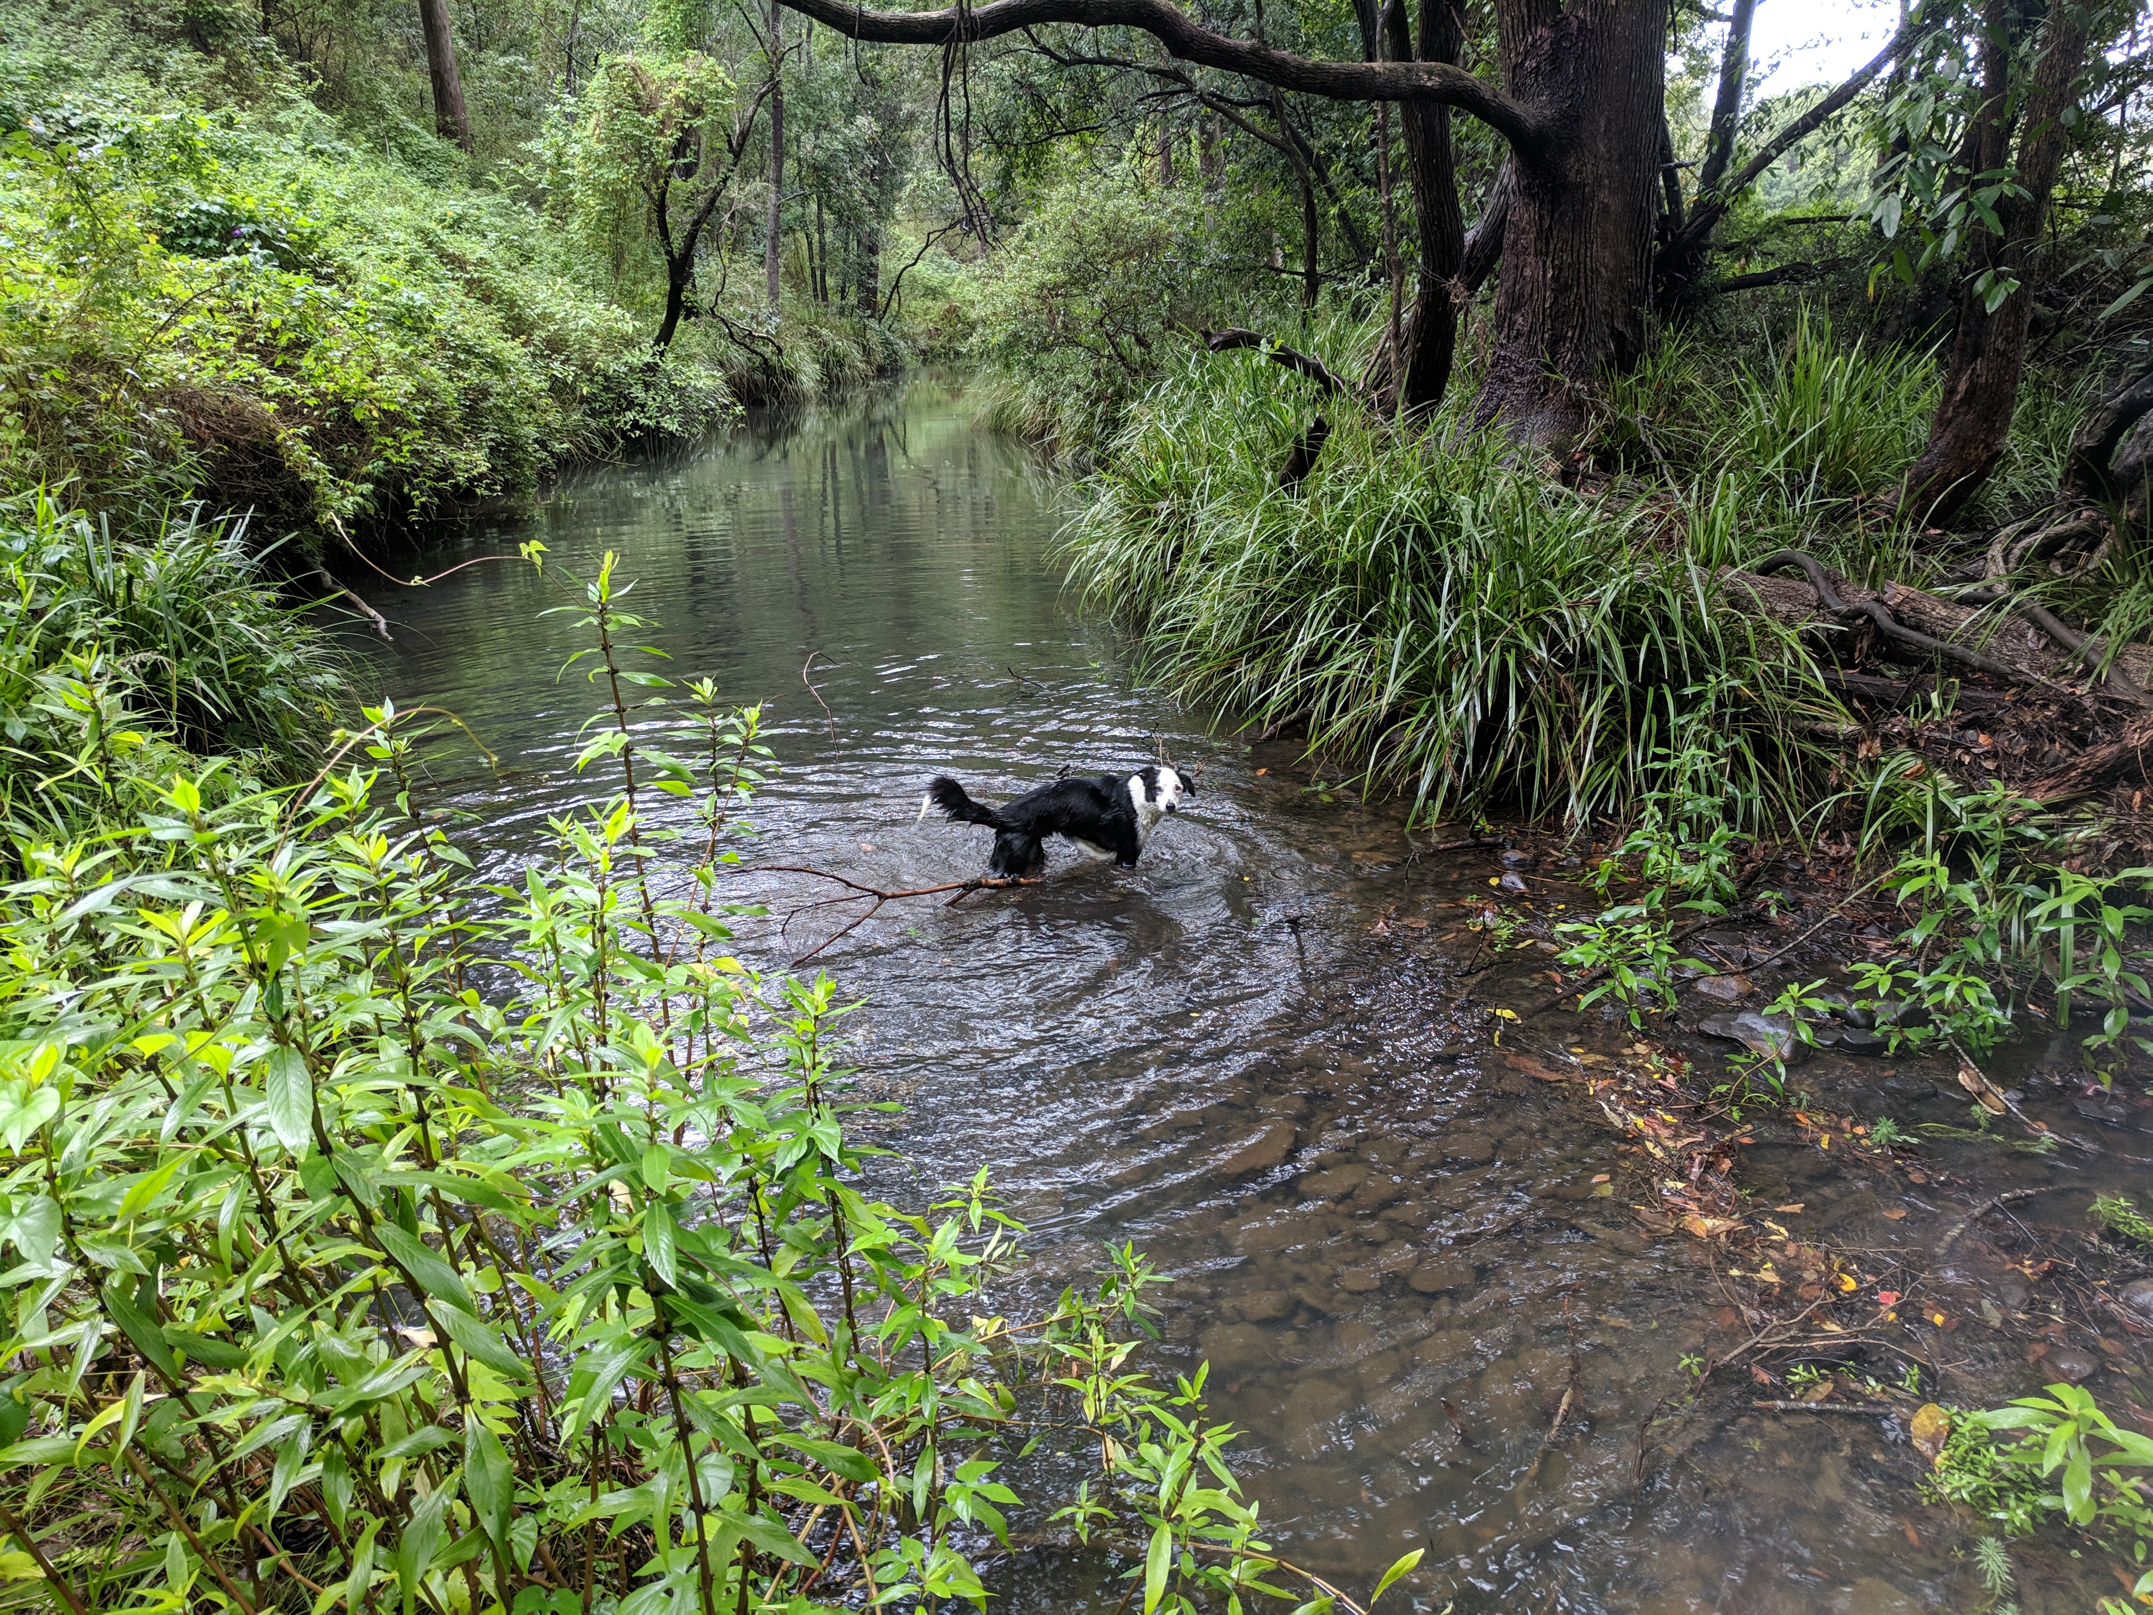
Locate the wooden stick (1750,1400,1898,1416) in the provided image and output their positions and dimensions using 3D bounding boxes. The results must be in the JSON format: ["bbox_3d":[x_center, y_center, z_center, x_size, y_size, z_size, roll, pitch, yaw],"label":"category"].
[{"bbox_3d":[1.360,1.085,2.938,0.260,0.025,0.028,2,18,5],"label":"wooden stick"}]

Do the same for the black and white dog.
[{"bbox_3d":[-0.070,0.088,5.553,0.900,0.440,0.250,-6,19,-17],"label":"black and white dog"}]

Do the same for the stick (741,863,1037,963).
[{"bbox_3d":[-0.630,0.311,5.226,0.960,0.130,0.600,-2,18,-5],"label":"stick"}]

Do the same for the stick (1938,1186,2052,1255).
[{"bbox_3d":[2.000,0.889,3.521,0.400,0.040,0.110,-11,21,-30],"label":"stick"}]

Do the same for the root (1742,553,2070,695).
[{"bbox_3d":[3.360,-0.776,6.585,1.120,0.360,0.300,15,23,38],"label":"root"}]

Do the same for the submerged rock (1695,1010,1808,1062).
[{"bbox_3d":[1.825,0.609,4.345,0.260,0.080,0.190,10,21,28],"label":"submerged rock"}]

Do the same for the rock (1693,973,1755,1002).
[{"bbox_3d":[1.860,0.519,4.652,0.145,0.065,0.130,0,18,0],"label":"rock"}]

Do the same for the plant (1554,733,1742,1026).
[{"bbox_3d":[1.540,0.216,4.405,0.440,0.700,0.400,0,18,0],"label":"plant"}]

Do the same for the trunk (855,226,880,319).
[{"bbox_3d":[-3.870,-9.936,29.892,0.420,1.750,0.420,0,18,0],"label":"trunk"}]

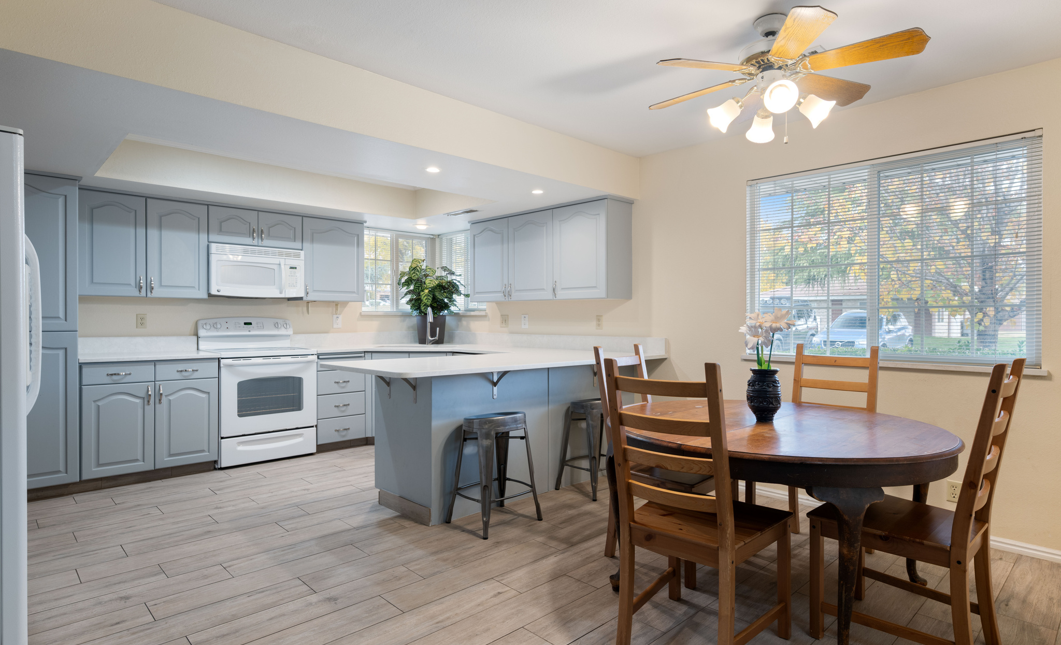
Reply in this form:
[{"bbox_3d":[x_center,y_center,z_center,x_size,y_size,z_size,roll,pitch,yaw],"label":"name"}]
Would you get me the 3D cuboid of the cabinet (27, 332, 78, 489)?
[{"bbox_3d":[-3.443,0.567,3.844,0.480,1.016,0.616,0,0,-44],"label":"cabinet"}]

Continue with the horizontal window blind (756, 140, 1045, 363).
[{"bbox_3d":[2.045,-0.377,3.368,0.060,1.205,1.530,0,1,-43],"label":"horizontal window blind"}]

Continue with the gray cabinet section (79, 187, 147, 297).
[{"bbox_3d":[-3.203,-0.575,4.265,0.405,0.763,0.325,0,-1,-43],"label":"gray cabinet section"}]

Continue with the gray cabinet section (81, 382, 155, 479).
[{"bbox_3d":[-3.066,0.751,4.121,0.419,0.632,0.560,0,-1,-43],"label":"gray cabinet section"}]

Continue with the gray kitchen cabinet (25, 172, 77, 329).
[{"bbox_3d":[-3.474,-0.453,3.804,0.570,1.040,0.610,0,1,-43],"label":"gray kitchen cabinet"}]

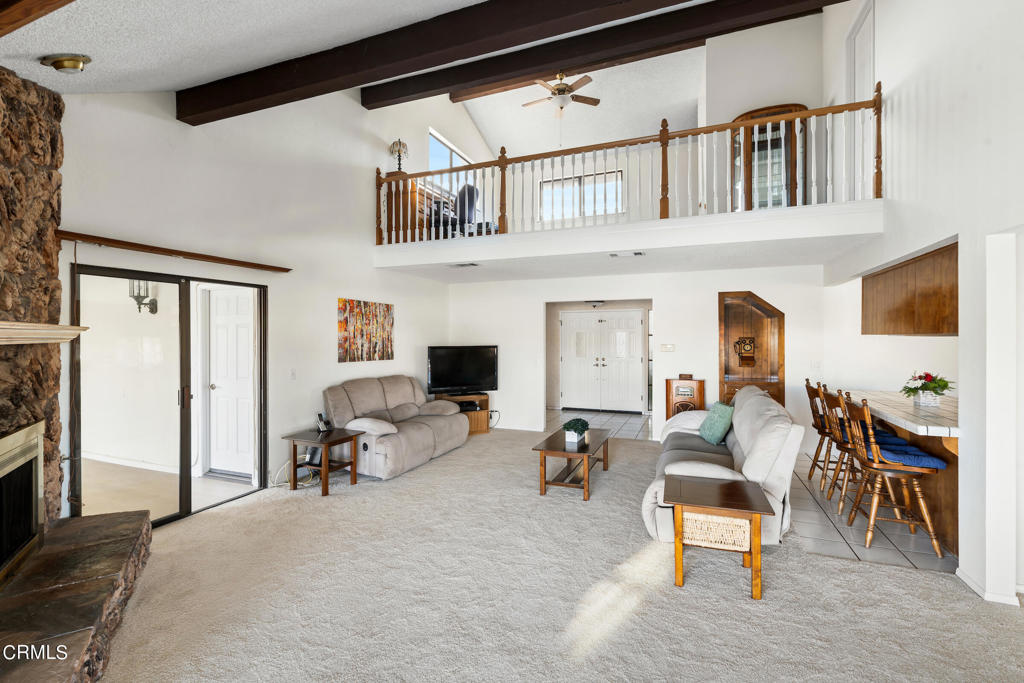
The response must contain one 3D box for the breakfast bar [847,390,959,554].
[{"bbox_3d":[3.405,1.015,3.619,0.780,0.915,2.130,0,0,22],"label":"breakfast bar"}]

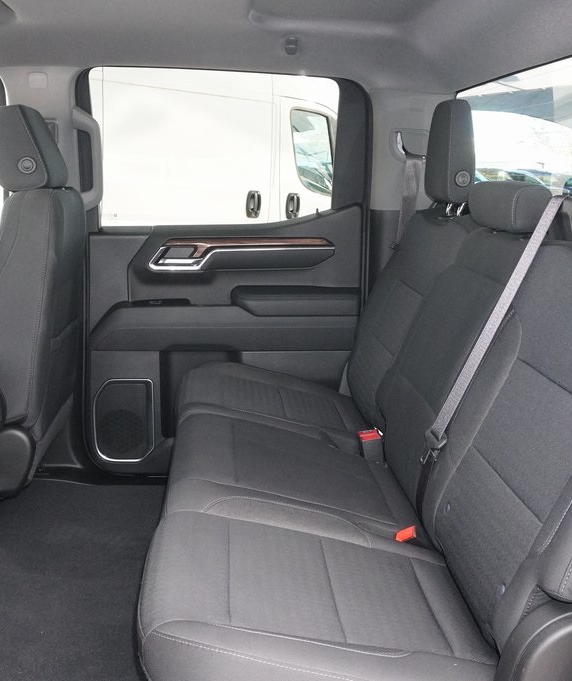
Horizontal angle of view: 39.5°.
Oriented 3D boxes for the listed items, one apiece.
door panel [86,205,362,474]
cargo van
[{"bbox_3d":[-0.178,0.016,2.327,0.810,0.820,0.130,1,13,-5],"label":"door panel"},{"bbox_3d":[-1.409,-1.057,5.632,5.600,2.530,2.080,-10,17,-41],"label":"cargo van"}]

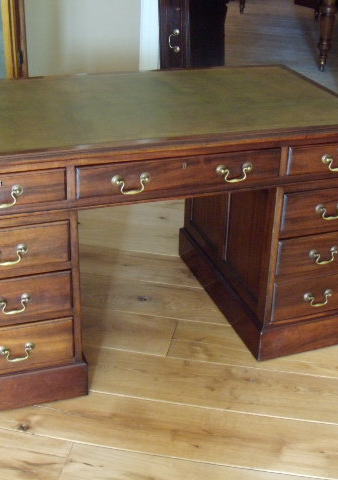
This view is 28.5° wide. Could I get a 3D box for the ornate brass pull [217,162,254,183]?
[{"bbox_3d":[0.186,-0.184,1.869,0.112,0.057,0.035,-8,29,-18],"label":"ornate brass pull"}]

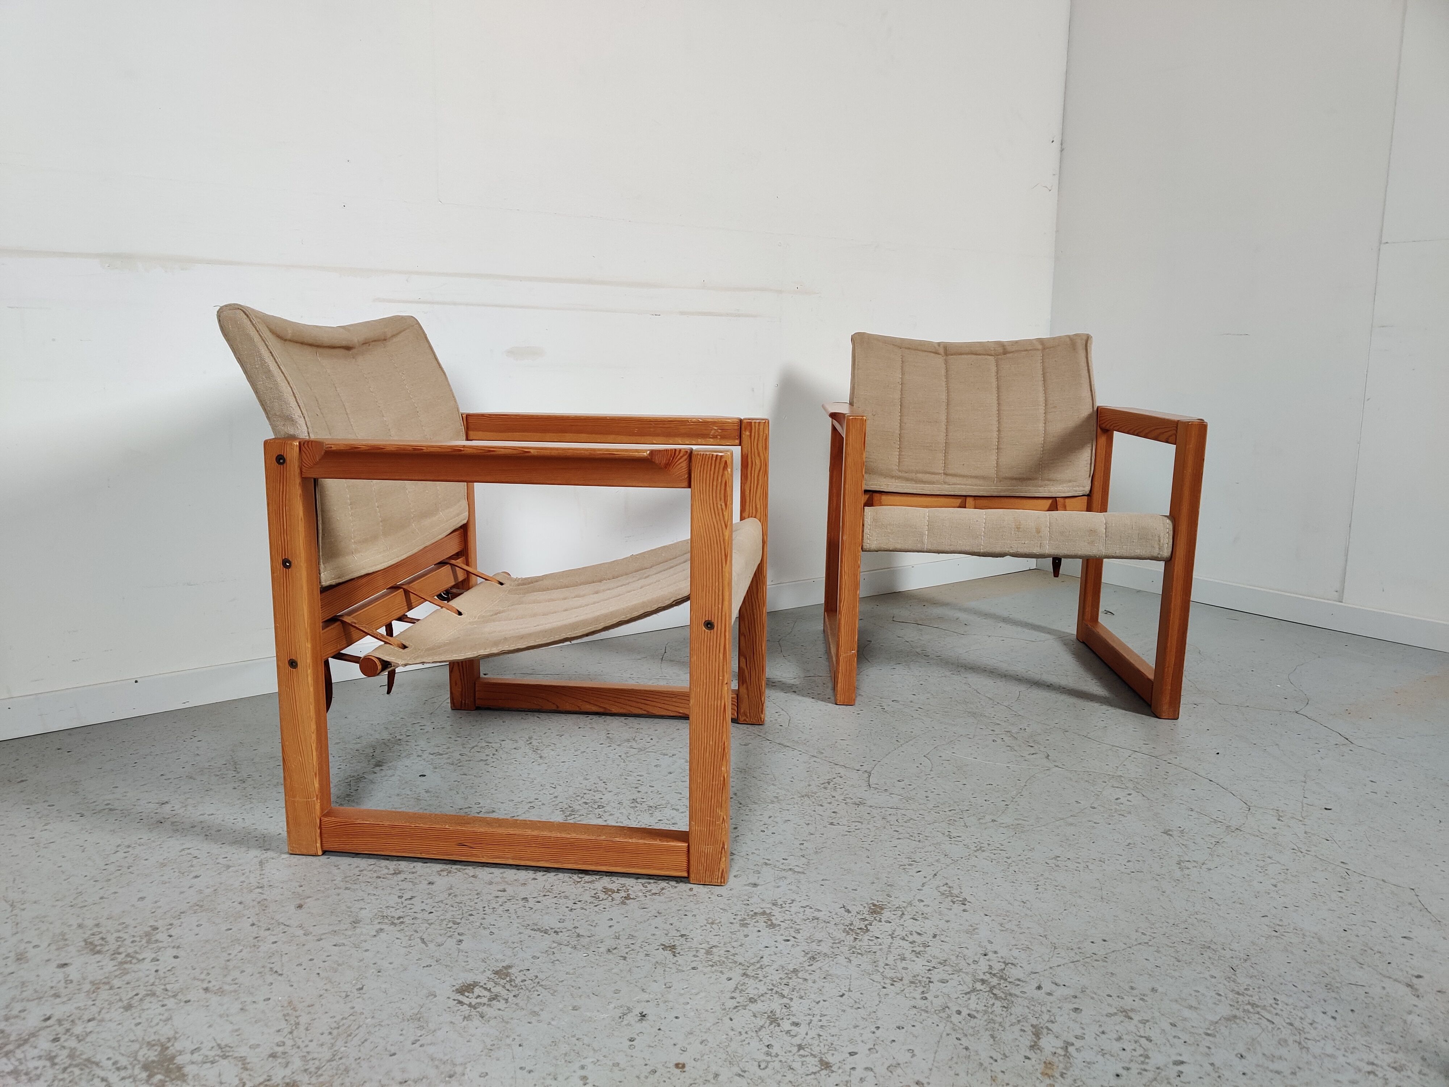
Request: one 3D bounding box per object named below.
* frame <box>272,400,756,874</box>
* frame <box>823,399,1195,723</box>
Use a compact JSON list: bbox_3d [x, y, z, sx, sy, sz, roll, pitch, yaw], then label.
[{"bbox_3d":[-0.241,0.095,1.688,0.569,0.535,0.669,2,10,6],"label":"frame"},{"bbox_3d":[0.534,-0.001,2.301,0.669,0.535,0.569,1,10,2],"label":"frame"}]

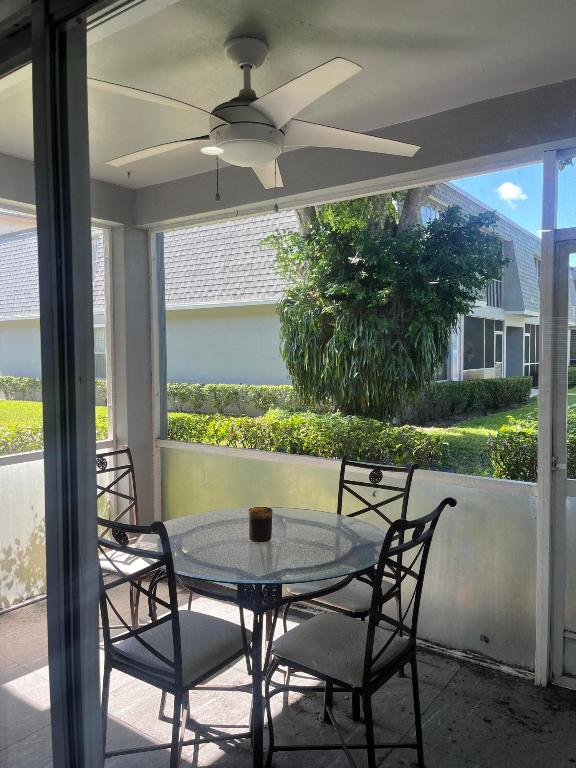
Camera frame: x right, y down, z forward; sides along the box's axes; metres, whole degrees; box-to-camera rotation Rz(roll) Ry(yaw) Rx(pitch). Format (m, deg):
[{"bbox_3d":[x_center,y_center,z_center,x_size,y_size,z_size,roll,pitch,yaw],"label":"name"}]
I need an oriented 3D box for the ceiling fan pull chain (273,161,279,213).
[{"bbox_3d":[-0.046,-0.765,2.222,0.014,0.205,0.014,2,4,35],"label":"ceiling fan pull chain"}]

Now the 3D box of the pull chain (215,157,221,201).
[{"bbox_3d":[-0.269,-0.792,2.222,0.014,0.176,0.014,2,4,35],"label":"pull chain"}]

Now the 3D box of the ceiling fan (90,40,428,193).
[{"bbox_3d":[-0.148,-1.047,2.157,1.300,0.433,1.280,-2,3,-28],"label":"ceiling fan"}]

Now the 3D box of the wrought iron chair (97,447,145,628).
[{"bbox_3d":[-0.799,0.849,2.950,0.531,0.999,0.411,2,4,32],"label":"wrought iron chair"}]

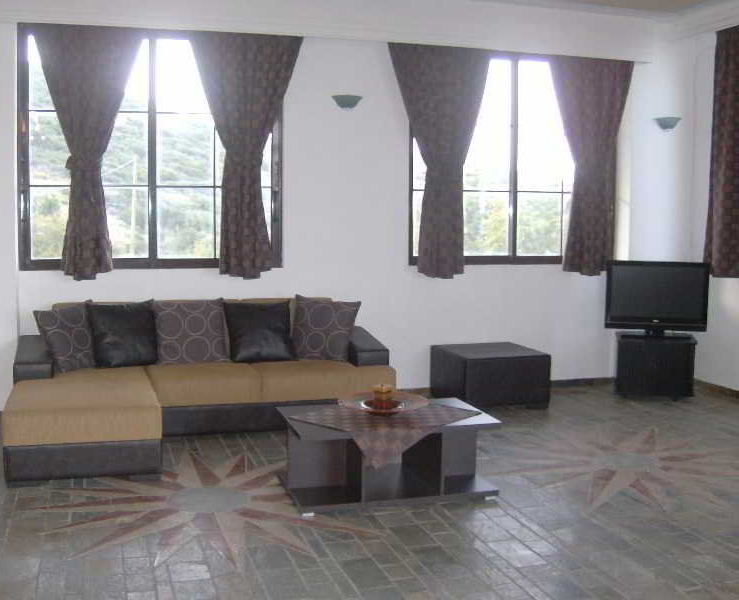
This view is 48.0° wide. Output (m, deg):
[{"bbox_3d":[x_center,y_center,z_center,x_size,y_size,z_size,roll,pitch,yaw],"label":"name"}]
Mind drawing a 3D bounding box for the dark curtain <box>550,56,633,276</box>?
[{"bbox_3d":[1.903,-1.132,7.169,0.833,1.866,0.138,-1,6,-17],"label":"dark curtain"}]

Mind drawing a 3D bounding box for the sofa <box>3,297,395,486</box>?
[{"bbox_3d":[-0.995,0.501,5.519,2.431,0.896,1.729,-1,6,-15],"label":"sofa"}]

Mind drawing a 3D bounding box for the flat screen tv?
[{"bbox_3d":[2.455,-0.017,7.076,0.846,0.627,0.209,2,5,17],"label":"flat screen tv"}]

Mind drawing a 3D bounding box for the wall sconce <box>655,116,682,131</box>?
[{"bbox_3d":[2.677,-1.580,7.432,0.251,0.095,0.122,-1,6,-17],"label":"wall sconce"}]

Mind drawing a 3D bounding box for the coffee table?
[{"bbox_3d":[0.089,0.845,4.558,1.086,0.438,0.638,-1,6,-16],"label":"coffee table"}]

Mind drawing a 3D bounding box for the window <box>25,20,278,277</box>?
[{"bbox_3d":[-1.599,-1.114,6.234,1.917,1.760,0.107,-1,6,-17],"label":"window"}]

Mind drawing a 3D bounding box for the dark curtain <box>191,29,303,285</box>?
[{"bbox_3d":[-0.931,-1.073,6.289,0.846,1.828,0.138,-1,6,-17],"label":"dark curtain"}]

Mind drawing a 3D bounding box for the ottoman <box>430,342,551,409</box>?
[{"bbox_3d":[0.985,0.619,6.815,0.722,0.423,0.760,-1,5,-15],"label":"ottoman"}]

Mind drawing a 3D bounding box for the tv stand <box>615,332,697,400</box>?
[{"bbox_3d":[2.446,0.569,7.126,0.627,0.475,0.475,2,5,17],"label":"tv stand"}]

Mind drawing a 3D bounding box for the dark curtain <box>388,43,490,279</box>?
[{"bbox_3d":[0.575,-1.130,6.886,0.855,1.891,0.133,-1,5,-15],"label":"dark curtain"}]

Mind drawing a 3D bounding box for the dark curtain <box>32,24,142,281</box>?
[{"bbox_3d":[-2.087,-1.069,6.177,0.760,1.862,0.133,-1,5,-15],"label":"dark curtain"}]

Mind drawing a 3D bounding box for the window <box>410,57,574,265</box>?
[{"bbox_3d":[1.234,-1.196,7.155,1.862,1.796,0.114,-1,5,-15],"label":"window"}]

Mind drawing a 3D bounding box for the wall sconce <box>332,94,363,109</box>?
[{"bbox_3d":[-0.173,-1.559,6.519,0.252,0.095,0.122,-1,6,-17],"label":"wall sconce"}]

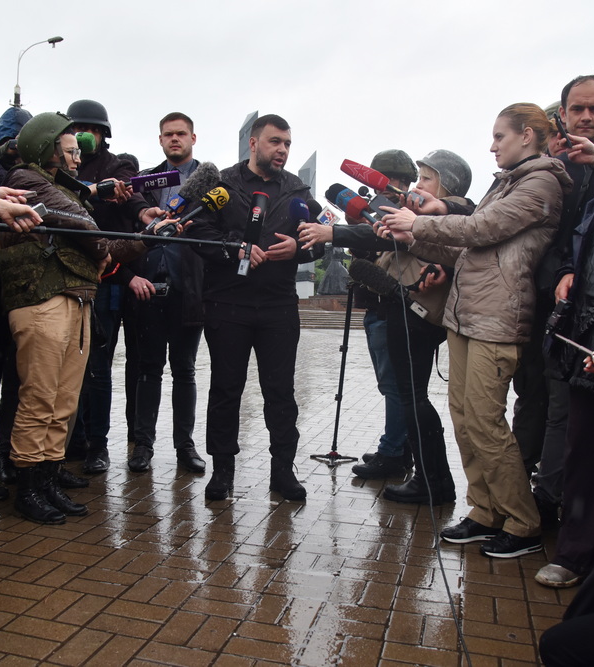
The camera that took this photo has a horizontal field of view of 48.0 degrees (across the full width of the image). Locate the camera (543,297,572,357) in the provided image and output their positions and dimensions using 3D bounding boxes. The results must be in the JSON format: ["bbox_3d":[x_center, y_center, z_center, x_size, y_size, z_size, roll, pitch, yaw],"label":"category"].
[{"bbox_3d":[0.918,-0.035,2.350,0.090,0.130,0.110,30,-7,-38],"label":"camera"}]

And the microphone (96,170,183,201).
[{"bbox_3d":[-0.680,-0.635,2.860,0.380,0.080,0.070,-8,5,-10],"label":"microphone"}]

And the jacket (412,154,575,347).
[{"bbox_3d":[0.712,-0.310,2.490,0.600,0.710,0.470,2,4,3],"label":"jacket"}]

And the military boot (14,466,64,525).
[{"bbox_3d":[-1.050,0.627,2.740,0.280,0.240,0.105,4,4,31],"label":"military boot"}]

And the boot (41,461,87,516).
[{"bbox_3d":[-0.985,0.624,2.850,0.280,0.240,0.105,4,4,32],"label":"boot"}]

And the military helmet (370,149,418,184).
[{"bbox_3d":[0.496,-0.854,3.430,0.270,0.180,0.240,0,4,-26],"label":"military helmet"}]

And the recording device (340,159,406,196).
[{"bbox_3d":[0.355,-0.665,2.920,0.350,0.070,0.070,31,15,23],"label":"recording device"}]

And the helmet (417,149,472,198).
[{"bbox_3d":[0.686,-0.744,3.100,0.275,0.190,0.240,20,-1,-15],"label":"helmet"}]

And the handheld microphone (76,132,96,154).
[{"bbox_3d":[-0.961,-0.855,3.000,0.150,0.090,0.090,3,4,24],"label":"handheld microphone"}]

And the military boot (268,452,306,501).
[{"bbox_3d":[-0.050,0.635,3.151,0.115,0.240,0.300,1,3,-17],"label":"military boot"}]

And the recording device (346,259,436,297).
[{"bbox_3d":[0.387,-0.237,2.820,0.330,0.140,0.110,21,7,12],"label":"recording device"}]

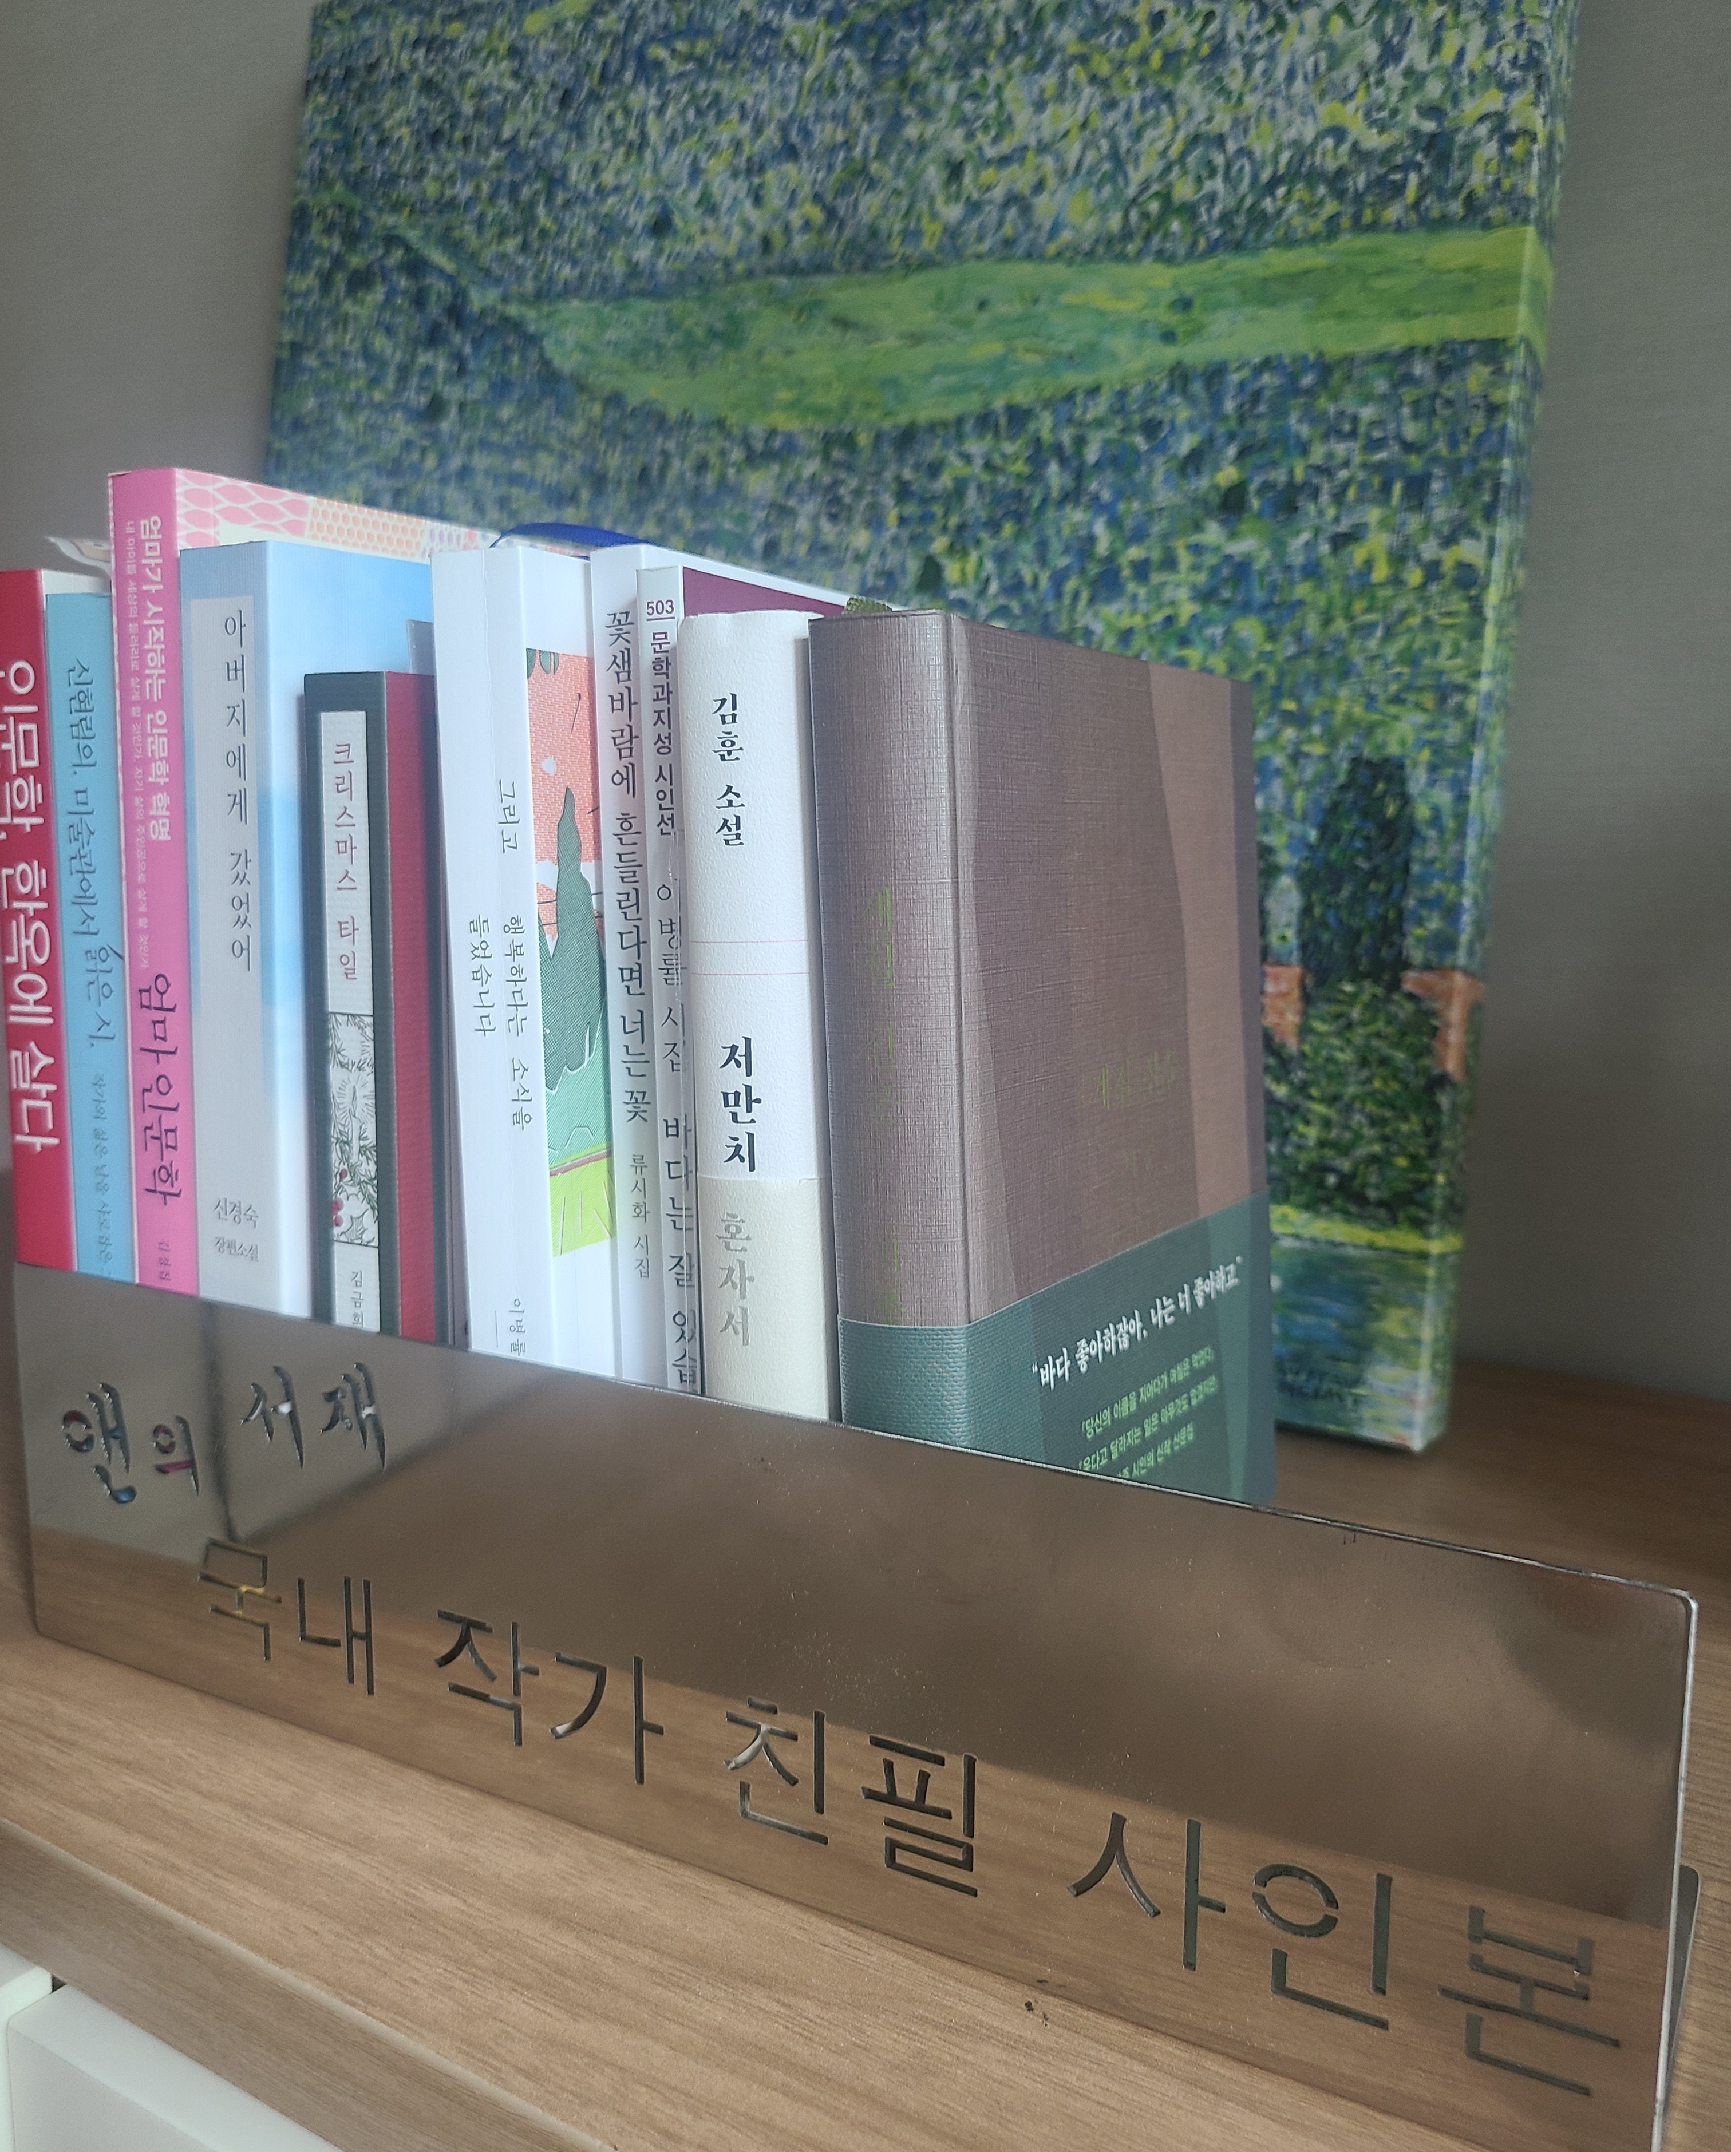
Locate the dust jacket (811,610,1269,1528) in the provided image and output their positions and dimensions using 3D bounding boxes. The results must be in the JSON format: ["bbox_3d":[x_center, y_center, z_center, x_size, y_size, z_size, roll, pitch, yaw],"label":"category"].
[{"bbox_3d":[0.040,0.024,0.308,0.022,0.192,0.138,1,8,30],"label":"dust jacket"}]

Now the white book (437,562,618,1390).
[{"bbox_3d":[-0.026,0.012,0.340,0.018,0.206,0.131,3,9,29],"label":"white book"}]

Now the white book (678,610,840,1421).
[{"bbox_3d":[0.016,0.022,0.320,0.022,0.193,0.135,3,8,28],"label":"white book"}]

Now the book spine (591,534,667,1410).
[{"bbox_3d":[-0.005,0.015,0.328,0.009,0.205,0.129,3,8,28],"label":"book spine"}]

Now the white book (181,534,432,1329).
[{"bbox_3d":[-0.072,0.006,0.369,0.024,0.211,0.145,8,11,33],"label":"white book"}]

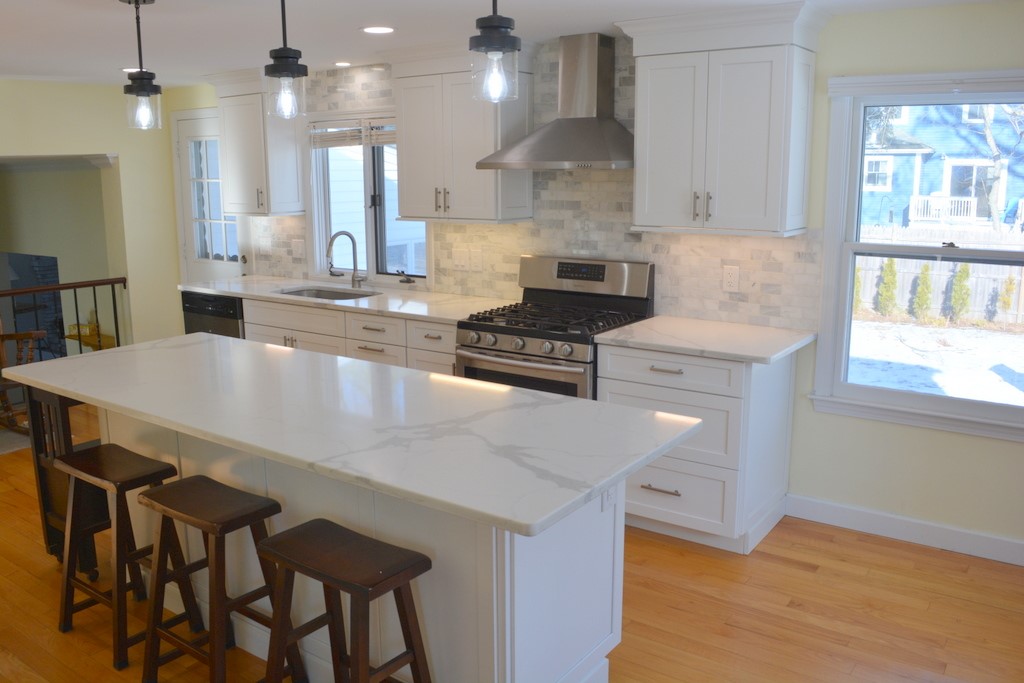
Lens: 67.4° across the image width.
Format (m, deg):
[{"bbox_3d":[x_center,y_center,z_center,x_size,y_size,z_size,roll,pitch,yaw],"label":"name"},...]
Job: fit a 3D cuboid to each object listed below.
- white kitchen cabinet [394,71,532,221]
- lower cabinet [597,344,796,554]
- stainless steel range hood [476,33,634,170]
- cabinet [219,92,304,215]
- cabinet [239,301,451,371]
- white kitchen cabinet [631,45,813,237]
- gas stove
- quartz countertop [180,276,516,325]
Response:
[{"bbox_3d":[-0.271,-1.069,4.274,0.708,0.790,0.330,8,14,34],"label":"white kitchen cabinet"},{"bbox_3d":[0.873,0.420,3.615,0.702,0.877,0.610,8,14,34],"label":"lower cabinet"},{"bbox_3d":[0.278,-1.168,3.756,0.760,0.638,0.506,8,14,34],"label":"stainless steel range hood"},{"bbox_3d":[-1.711,-1.256,5.249,0.441,0.760,0.330,8,14,34],"label":"cabinet"},{"bbox_3d":[-0.816,0.191,4.750,1.798,0.877,0.620,8,14,34],"label":"cabinet"},{"bbox_3d":[0.934,-0.885,3.465,0.709,0.780,0.330,8,14,34],"label":"white kitchen cabinet"},{"bbox_3d":[0.225,0.195,3.967,0.767,1.181,0.680,8,14,34],"label":"gas stove"},{"bbox_3d":[-1.085,-0.286,4.816,2.424,0.033,0.655,8,14,34],"label":"quartz countertop"}]

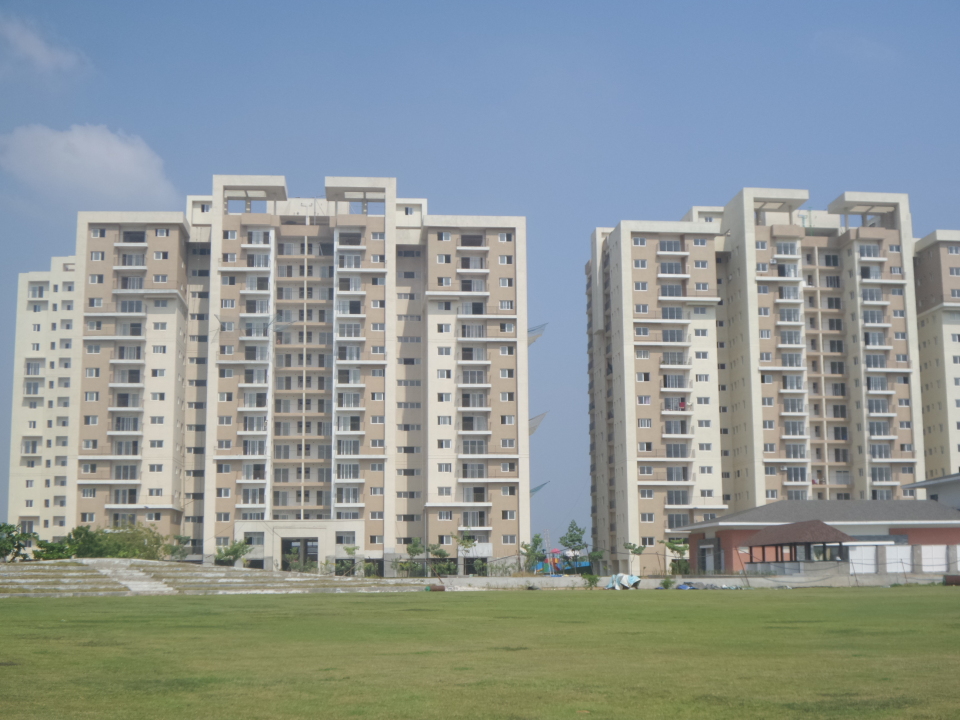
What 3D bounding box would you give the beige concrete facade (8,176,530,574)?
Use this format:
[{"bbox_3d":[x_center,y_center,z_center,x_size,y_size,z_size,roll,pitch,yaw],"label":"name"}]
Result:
[{"bbox_3d":[-24.190,3.520,182.960,59.350,51.200,24.000,0,-9,-4],"label":"beige concrete facade"}]

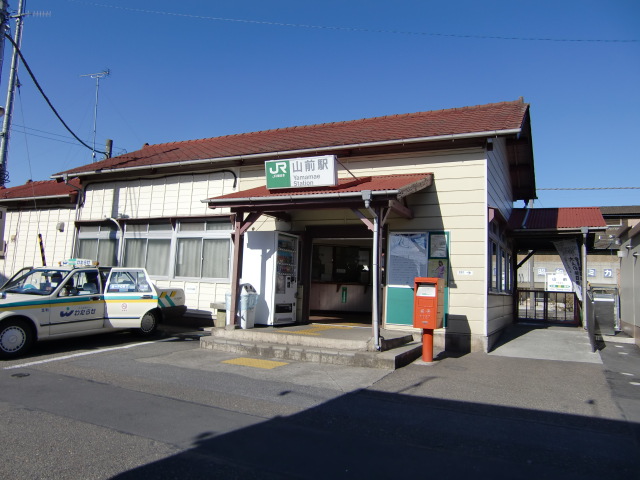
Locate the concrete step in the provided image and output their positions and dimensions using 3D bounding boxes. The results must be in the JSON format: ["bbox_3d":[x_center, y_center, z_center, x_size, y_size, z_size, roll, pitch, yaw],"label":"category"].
[{"bbox_3d":[0.016,1.854,9.200,3.450,0.175,2.400,0,-5,25],"label":"concrete step"}]

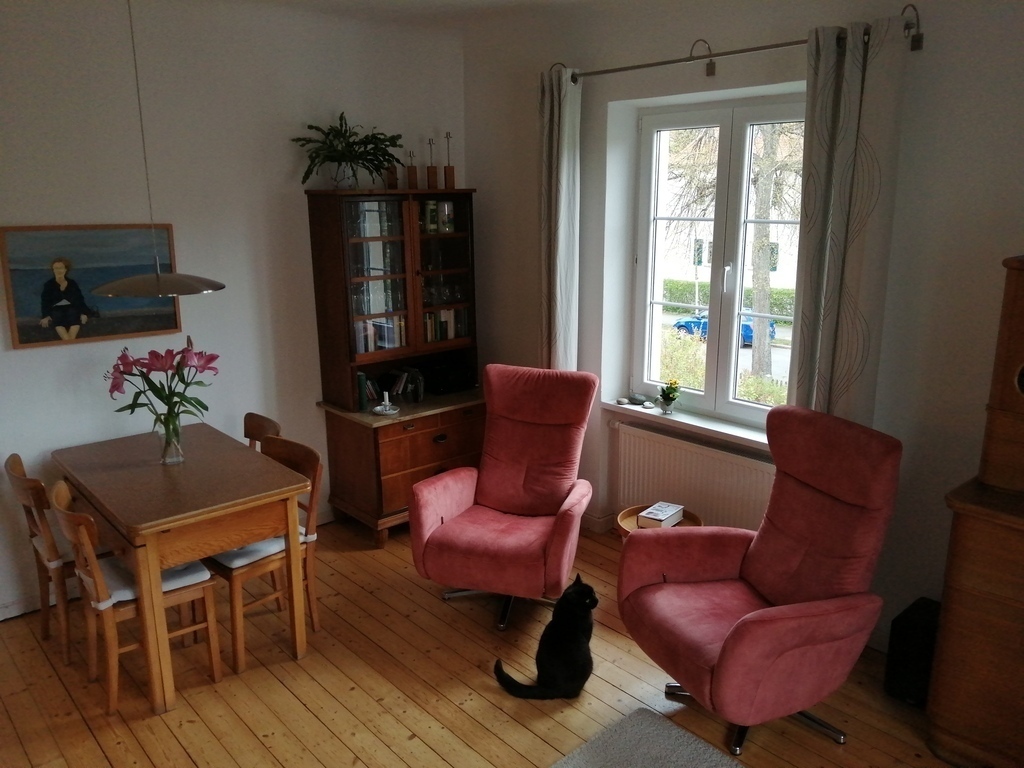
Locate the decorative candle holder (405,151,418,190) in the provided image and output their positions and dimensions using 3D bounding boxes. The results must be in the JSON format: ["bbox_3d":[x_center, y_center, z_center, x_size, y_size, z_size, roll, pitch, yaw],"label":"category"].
[{"bbox_3d":[-0.553,-1.186,4.260,0.052,0.212,0.052,-6,15,-22],"label":"decorative candle holder"}]

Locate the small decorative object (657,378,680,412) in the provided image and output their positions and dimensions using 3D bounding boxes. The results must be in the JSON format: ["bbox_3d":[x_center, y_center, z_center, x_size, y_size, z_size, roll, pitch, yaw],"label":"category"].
[{"bbox_3d":[0.848,0.061,4.161,0.106,0.182,0.110,0,13,0],"label":"small decorative object"}]

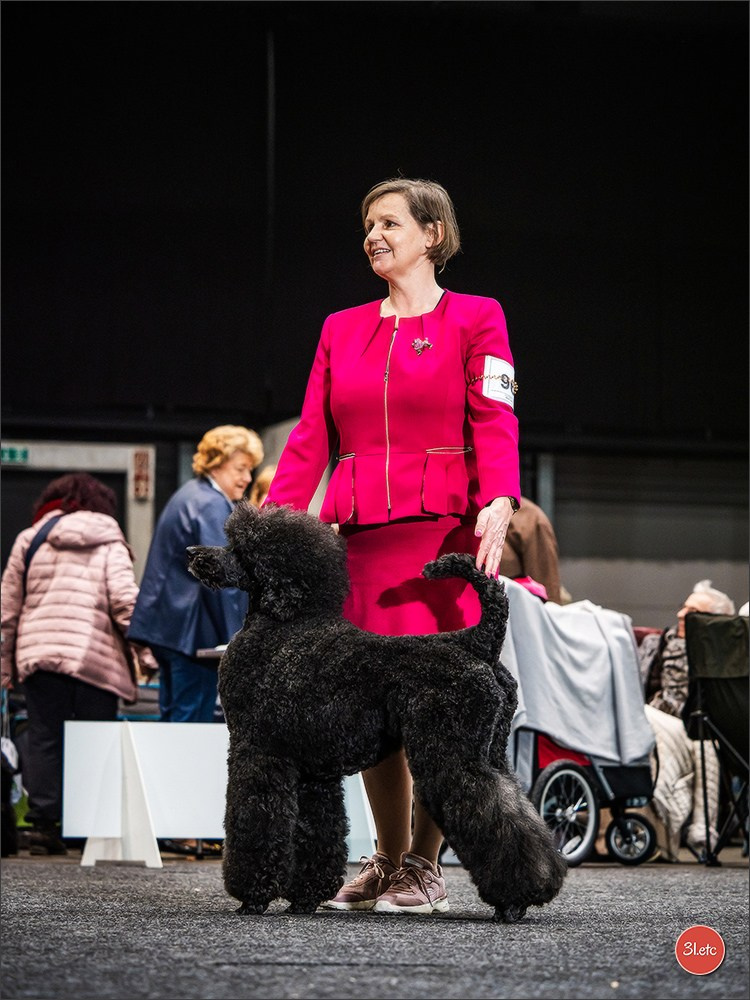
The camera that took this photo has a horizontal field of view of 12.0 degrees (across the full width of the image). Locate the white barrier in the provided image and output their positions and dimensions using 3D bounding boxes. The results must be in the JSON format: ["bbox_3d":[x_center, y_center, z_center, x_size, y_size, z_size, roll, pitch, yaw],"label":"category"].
[{"bbox_3d":[-0.473,0.969,11.800,1.100,0.485,0.220,1,-4,-10],"label":"white barrier"}]

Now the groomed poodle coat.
[{"bbox_3d":[-0.005,0.472,8.110,0.870,0.935,0.300,-1,-4,20],"label":"groomed poodle coat"}]

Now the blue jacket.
[{"bbox_3d":[-0.665,0.242,13.100,0.470,0.655,0.480,0,-4,5],"label":"blue jacket"}]

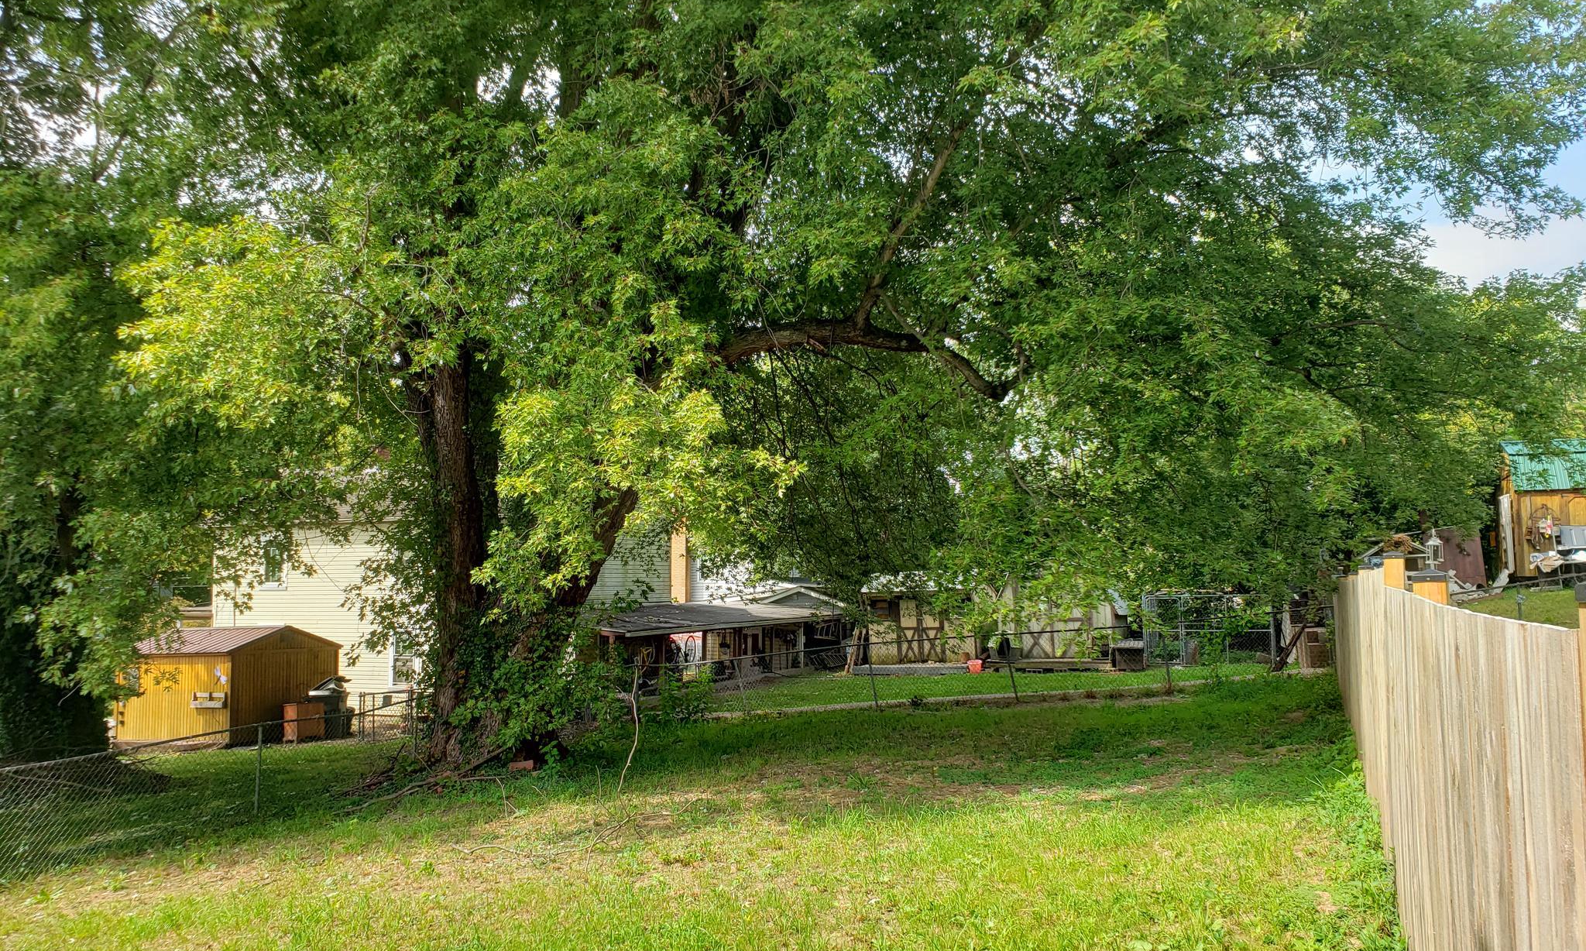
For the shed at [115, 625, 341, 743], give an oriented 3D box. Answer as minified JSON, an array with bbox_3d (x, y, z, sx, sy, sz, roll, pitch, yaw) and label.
[{"bbox_3d":[-13.288,4.875,28.165,3.750,2.544,3.316,-3,-6,24],"label":"shed"}]

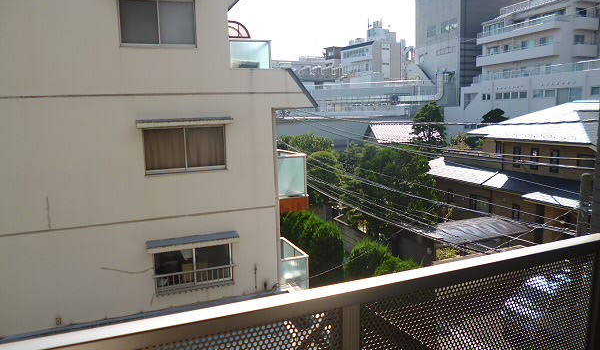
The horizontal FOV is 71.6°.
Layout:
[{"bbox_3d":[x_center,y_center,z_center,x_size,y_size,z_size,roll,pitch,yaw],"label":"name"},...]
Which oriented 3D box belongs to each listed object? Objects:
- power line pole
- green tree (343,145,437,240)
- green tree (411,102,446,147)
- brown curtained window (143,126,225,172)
[{"bbox_3d":[5.409,3.147,8.121,0.270,6.410,0.270,3,9,35],"label":"power line pole"},{"bbox_3d":[5.055,1.290,23.408,5.200,6.010,5.000,0,8,12],"label":"green tree"},{"bbox_3d":[10.496,-2.270,34.053,3.000,7.230,3.000,0,8,17],"label":"green tree"},{"bbox_3d":[-2.537,-0.564,9.286,1.730,1.010,0.100,-5,8,-19],"label":"brown curtained window"}]

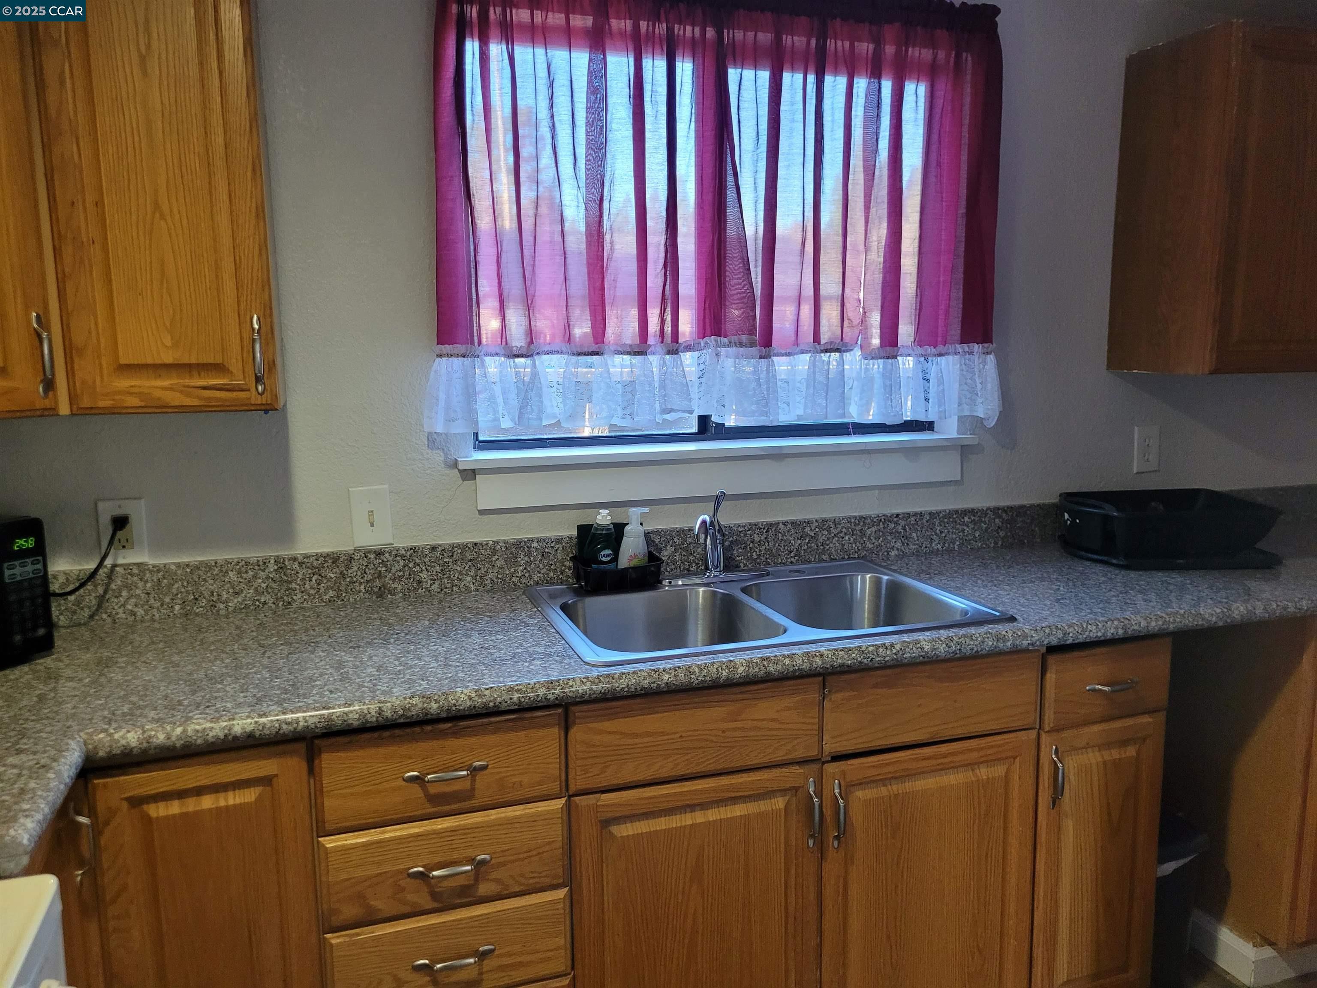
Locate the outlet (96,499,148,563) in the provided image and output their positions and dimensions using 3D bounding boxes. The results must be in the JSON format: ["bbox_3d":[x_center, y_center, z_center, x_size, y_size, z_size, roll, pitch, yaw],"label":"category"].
[{"bbox_3d":[-1.024,0.073,1.892,0.077,0.124,0.010,-3,9,-18],"label":"outlet"}]

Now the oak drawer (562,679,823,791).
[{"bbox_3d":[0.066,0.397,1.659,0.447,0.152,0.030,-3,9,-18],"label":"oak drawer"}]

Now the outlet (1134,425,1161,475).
[{"bbox_3d":[1.318,-0.119,2.661,0.080,0.124,0.010,-3,9,-18],"label":"outlet"}]

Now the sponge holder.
[{"bbox_3d":[-0.090,0.133,2.148,0.183,0.127,0.102,-3,9,-18],"label":"sponge holder"}]

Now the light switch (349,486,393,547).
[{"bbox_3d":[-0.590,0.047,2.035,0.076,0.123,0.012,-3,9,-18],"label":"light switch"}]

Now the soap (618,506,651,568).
[{"bbox_3d":[-0.053,0.111,2.146,0.075,0.163,0.055,0,8,6],"label":"soap"}]

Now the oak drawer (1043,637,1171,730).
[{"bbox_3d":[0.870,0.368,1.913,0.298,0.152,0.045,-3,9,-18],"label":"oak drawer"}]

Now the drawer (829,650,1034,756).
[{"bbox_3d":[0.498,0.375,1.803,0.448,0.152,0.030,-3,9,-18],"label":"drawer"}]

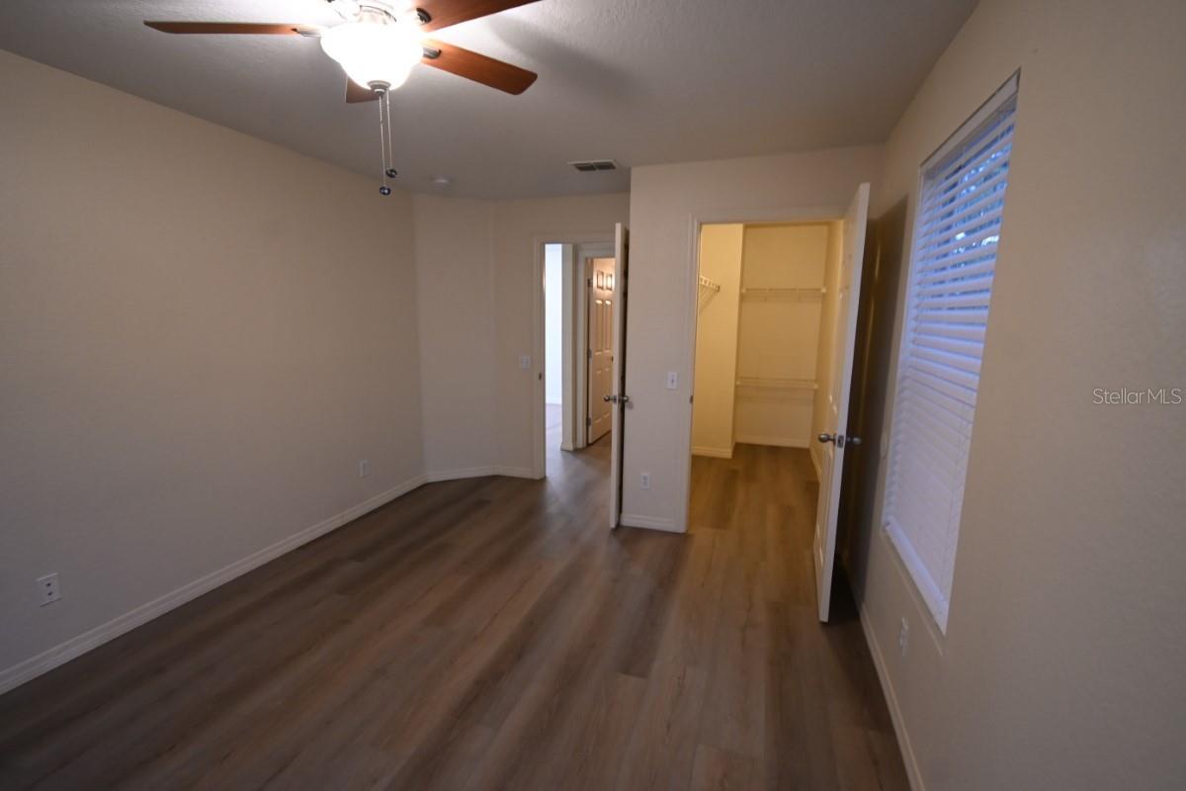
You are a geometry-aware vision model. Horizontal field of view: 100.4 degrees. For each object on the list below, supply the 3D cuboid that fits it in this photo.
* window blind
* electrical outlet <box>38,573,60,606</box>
[{"bbox_3d":[1.166,-0.101,1.660,0.060,1.480,0.799,4,10,19],"label":"window blind"},{"bbox_3d":[-2.247,0.806,2.046,0.010,0.116,0.070,4,10,19],"label":"electrical outlet"}]

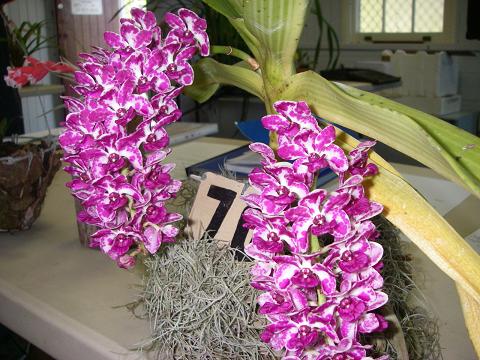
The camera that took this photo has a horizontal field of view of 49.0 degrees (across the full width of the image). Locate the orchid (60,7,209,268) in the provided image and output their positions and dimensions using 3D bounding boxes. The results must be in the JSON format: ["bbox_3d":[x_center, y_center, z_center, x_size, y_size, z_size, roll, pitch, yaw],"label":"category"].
[{"bbox_3d":[-0.090,-0.036,0.450,0.120,0.215,0.108,-3,13,-5],"label":"orchid"}]

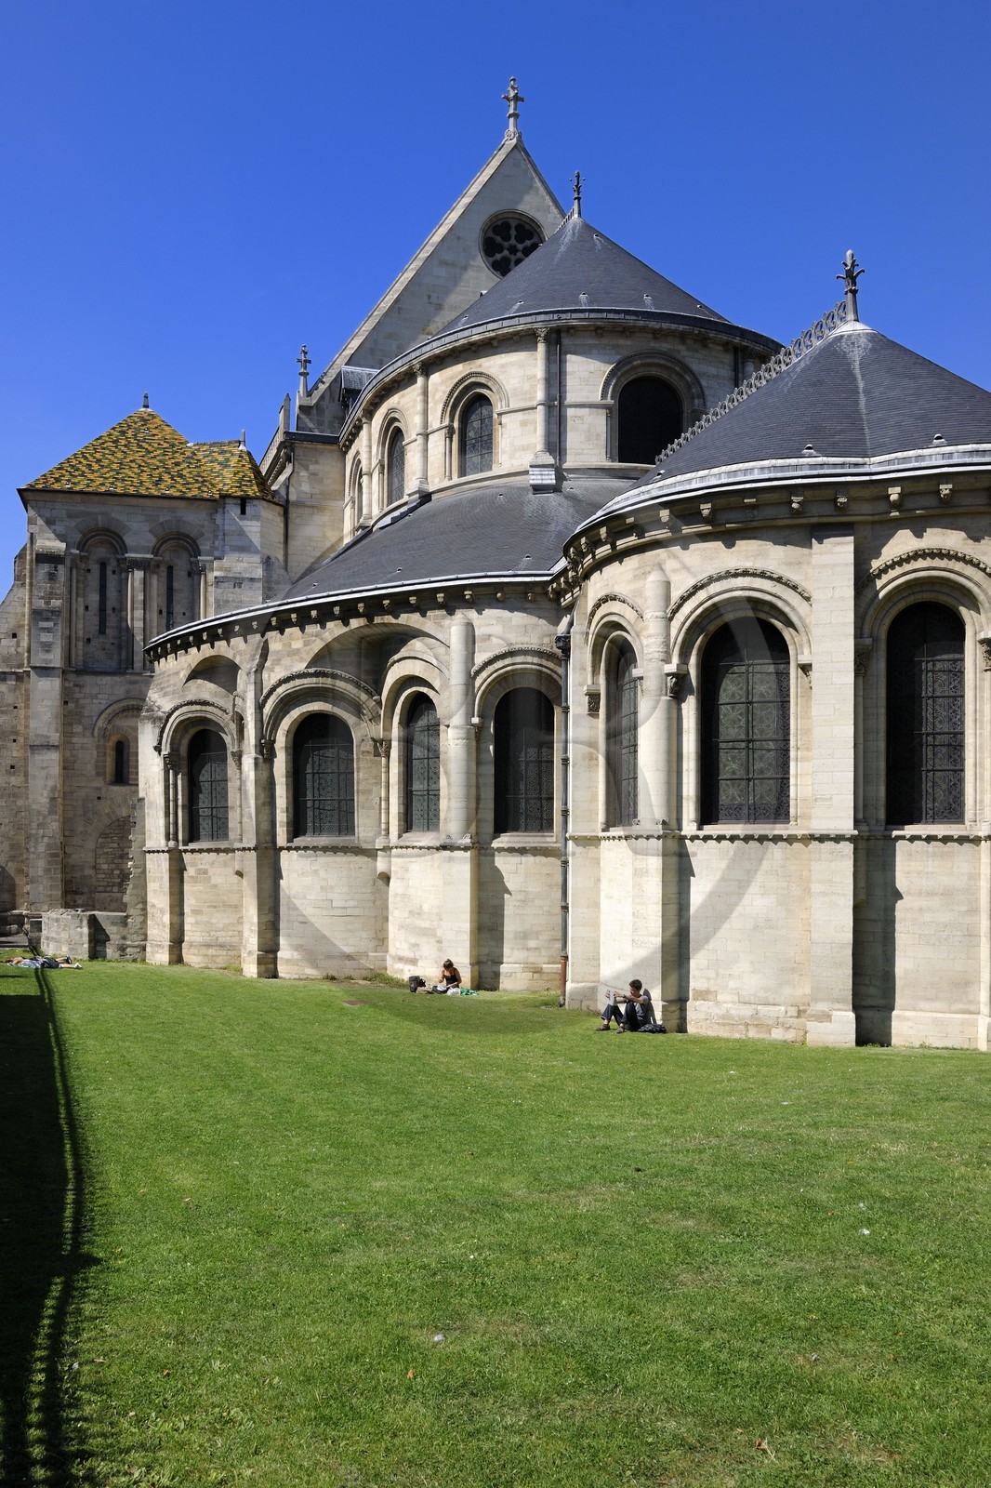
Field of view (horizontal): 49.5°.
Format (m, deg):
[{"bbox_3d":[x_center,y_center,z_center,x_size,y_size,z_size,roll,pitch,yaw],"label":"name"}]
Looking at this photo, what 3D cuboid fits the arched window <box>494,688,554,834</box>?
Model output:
[{"bbox_3d":[0.623,0.390,24.000,1.360,3.260,0.300,0,0,9],"label":"arched window"}]

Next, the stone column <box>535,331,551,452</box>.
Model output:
[{"bbox_3d":[1.086,-8.145,24.800,0.360,2.820,0.360,-1,-2,13],"label":"stone column"}]

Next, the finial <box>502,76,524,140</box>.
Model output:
[{"bbox_3d":[0.771,-27.229,46.000,0.880,2.500,0.550,0,-2,-13],"label":"finial"}]

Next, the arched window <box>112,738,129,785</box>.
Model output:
[{"bbox_3d":[-11.510,0.553,33.000,0.550,1.450,0.300,0,-2,-10],"label":"arched window"}]

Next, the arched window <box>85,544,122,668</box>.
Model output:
[{"bbox_3d":[-14.710,-5.211,40.300,1.420,4.850,0.400,0,-2,-9],"label":"arched window"}]

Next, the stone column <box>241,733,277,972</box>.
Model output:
[{"bbox_3d":[-5.899,2.842,26.800,0.620,5.950,0.600,-1,-2,30],"label":"stone column"}]

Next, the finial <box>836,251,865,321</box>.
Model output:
[{"bbox_3d":[6.487,-8.367,19.600,0.430,1.260,0.430,1,-2,-19],"label":"finial"}]

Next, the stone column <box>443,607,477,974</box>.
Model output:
[{"bbox_3d":[-0.766,1.188,23.600,0.750,8.100,0.720,0,0,0],"label":"stone column"}]

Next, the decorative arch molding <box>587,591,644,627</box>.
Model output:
[{"bbox_3d":[2.072,-2.335,18.600,0.300,0.680,2.100,0,0,-22],"label":"decorative arch molding"}]

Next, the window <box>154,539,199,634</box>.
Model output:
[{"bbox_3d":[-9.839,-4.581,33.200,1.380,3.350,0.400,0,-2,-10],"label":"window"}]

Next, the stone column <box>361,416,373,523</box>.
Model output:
[{"bbox_3d":[-4.016,-8.581,33.600,0.380,3.300,0.380,0,0,0],"label":"stone column"}]

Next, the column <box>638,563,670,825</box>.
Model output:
[{"bbox_3d":[2.608,-0.781,17.600,0.520,4.250,0.480,0,0,0],"label":"column"}]

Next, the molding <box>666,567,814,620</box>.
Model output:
[{"bbox_3d":[3.848,-2.368,16.900,2.250,0.750,0.300,0,0,16],"label":"molding"}]

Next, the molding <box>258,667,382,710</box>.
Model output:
[{"bbox_3d":[-3.679,-1.162,22.600,2.520,0.940,0.350,0,-2,3],"label":"molding"}]

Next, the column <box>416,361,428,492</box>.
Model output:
[{"bbox_3d":[-2.088,-8.997,30.400,0.360,3.520,0.360,0,0,0],"label":"column"}]

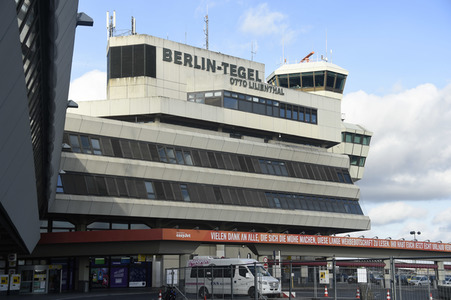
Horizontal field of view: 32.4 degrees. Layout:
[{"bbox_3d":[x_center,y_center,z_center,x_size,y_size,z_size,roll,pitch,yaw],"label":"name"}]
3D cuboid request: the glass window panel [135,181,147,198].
[{"bbox_3d":[-8.876,4.123,81.033,1.001,2.042,0.100,8,-35,-41],"label":"glass window panel"}]

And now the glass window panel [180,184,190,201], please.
[{"bbox_3d":[-4.261,4.527,82.674,1.000,2.100,0.100,8,-31,-43],"label":"glass window panel"}]

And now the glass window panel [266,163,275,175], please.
[{"bbox_3d":[5.091,2.093,87.799,1.017,1.744,0.100,8,-31,-41],"label":"glass window panel"}]

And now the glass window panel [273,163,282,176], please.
[{"bbox_3d":[6.063,2.314,90.931,0.966,1.372,0.100,8,-32,-43],"label":"glass window panel"}]

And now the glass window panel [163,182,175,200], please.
[{"bbox_3d":[-5.558,4.046,75.674,1.017,1.744,0.100,8,-31,-41],"label":"glass window panel"}]

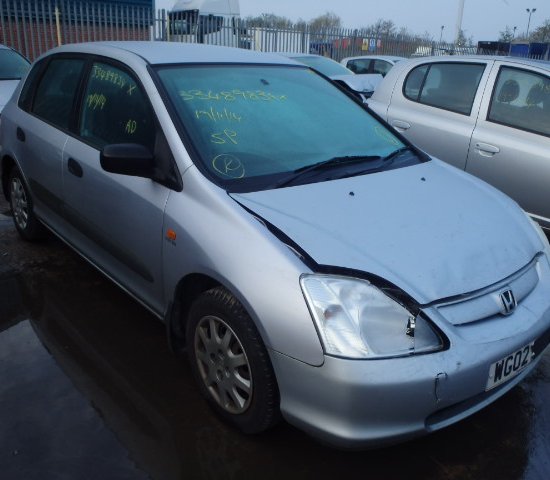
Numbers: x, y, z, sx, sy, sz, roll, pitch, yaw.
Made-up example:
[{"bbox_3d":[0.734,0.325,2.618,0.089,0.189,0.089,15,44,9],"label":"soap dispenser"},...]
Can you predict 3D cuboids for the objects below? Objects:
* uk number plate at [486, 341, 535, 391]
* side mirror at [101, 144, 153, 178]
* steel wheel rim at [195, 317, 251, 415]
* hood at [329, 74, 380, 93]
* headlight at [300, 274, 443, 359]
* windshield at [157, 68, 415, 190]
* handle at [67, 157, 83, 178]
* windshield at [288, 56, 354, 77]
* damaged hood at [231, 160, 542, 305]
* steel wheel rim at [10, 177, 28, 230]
[{"bbox_3d":[0.862,0.441,1.868,0.370,0.112,0.030,-14,26,-39],"label":"uk number plate"},{"bbox_3d":[-0.629,-0.337,2.194,0.230,0.150,0.140,-14,26,-39],"label":"side mirror"},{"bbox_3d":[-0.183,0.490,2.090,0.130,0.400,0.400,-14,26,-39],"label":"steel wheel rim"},{"bbox_3d":[1.704,-3.436,11.344,0.850,0.280,1.350,34,34,33],"label":"hood"},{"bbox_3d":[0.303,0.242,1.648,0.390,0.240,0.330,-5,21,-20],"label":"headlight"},{"bbox_3d":[0.073,-0.663,2.644,1.380,0.180,0.950,-14,53,-39],"label":"windshield"},{"bbox_3d":[-1.083,-0.391,2.796,0.050,0.085,0.200,-14,26,-39],"label":"handle"},{"bbox_3d":[1.111,-3.986,11.761,1.360,0.180,0.930,-17,55,-44],"label":"windshield"},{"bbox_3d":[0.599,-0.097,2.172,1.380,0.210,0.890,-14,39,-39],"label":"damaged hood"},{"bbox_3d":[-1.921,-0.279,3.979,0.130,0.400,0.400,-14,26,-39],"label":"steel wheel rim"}]

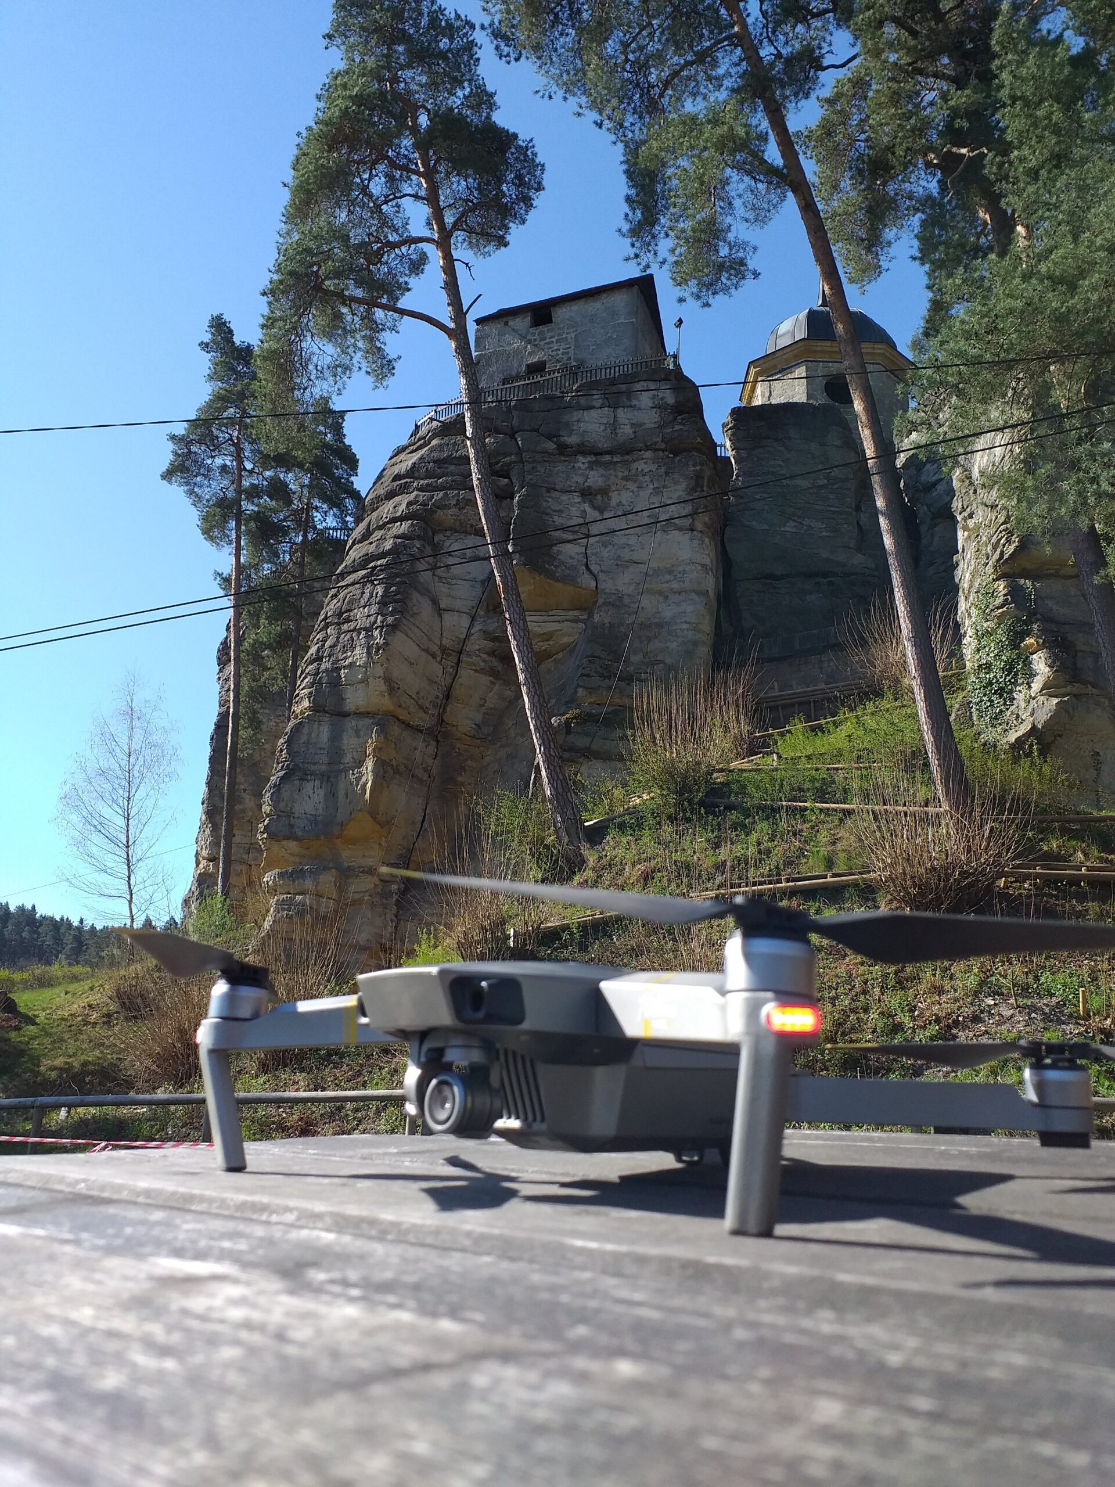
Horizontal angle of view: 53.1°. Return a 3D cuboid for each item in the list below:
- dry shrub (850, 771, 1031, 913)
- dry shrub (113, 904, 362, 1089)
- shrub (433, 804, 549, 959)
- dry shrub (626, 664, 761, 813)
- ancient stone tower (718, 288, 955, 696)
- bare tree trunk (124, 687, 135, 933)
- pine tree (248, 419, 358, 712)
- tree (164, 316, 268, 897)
[{"bbox_3d":[6.222,1.587,18.155,2.946,2.342,2.946,0,-14,0],"label":"dry shrub"},{"bbox_3d":[-3.915,3.076,13.662,3.069,2.204,2.500,0,-14,0],"label":"dry shrub"},{"bbox_3d":[-1.038,2.136,17.503,1.802,2.476,1.802,0,-14,0],"label":"shrub"},{"bbox_3d":[2.826,-0.134,23.222,2.826,3.190,2.826,0,-14,0],"label":"dry shrub"},{"bbox_3d":[11.224,-10.475,44.867,9.235,17.884,9.000,0,-14,0],"label":"ancient stone tower"},{"bbox_3d":[-16.340,2.624,42.631,0.420,10.254,0.420,0,-14,0],"label":"bare tree trunk"},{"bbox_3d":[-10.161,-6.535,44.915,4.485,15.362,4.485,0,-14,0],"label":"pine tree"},{"bbox_3d":[-12.429,-5.665,40.576,3.798,22.432,3.798,0,-14,0],"label":"tree"}]

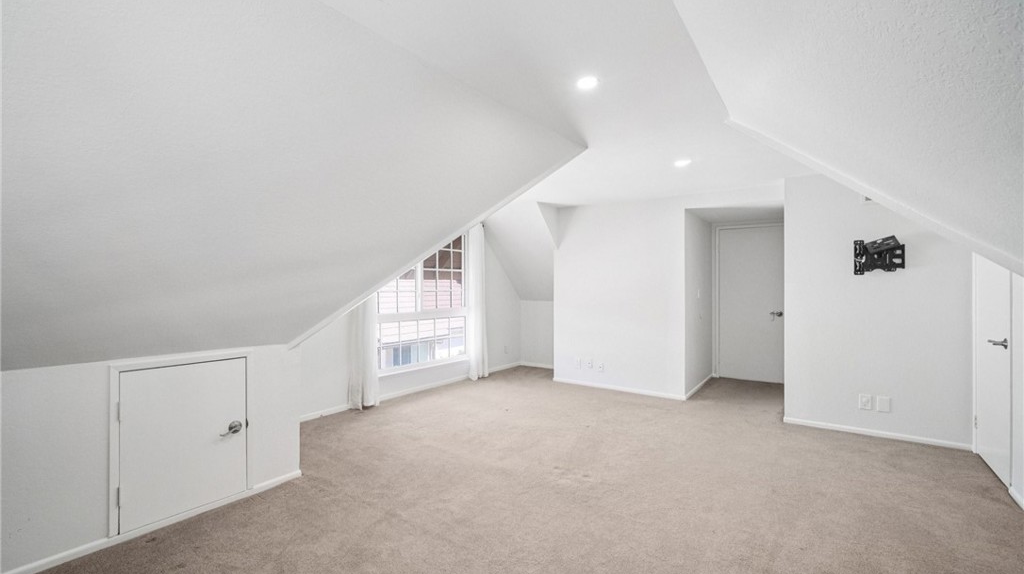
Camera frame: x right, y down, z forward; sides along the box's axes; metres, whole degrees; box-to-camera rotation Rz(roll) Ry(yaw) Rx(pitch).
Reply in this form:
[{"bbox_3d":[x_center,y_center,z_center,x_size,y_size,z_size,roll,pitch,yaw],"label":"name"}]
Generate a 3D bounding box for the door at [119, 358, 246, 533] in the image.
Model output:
[{"bbox_3d":[-1.758,0.806,2.162,0.045,0.790,0.545,0,0,38],"label":"door"}]

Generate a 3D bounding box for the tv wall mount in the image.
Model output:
[{"bbox_3d":[2.989,-0.255,3.246,0.300,0.310,0.140,0,0,35],"label":"tv wall mount"}]

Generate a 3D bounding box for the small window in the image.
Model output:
[{"bbox_3d":[-1.059,0.080,4.870,0.100,1.670,1.420,0,0,38],"label":"small window"}]

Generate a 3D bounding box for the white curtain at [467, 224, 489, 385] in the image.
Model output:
[{"bbox_3d":[-0.468,0.170,5.441,0.130,2.120,0.340,0,0,38],"label":"white curtain"}]

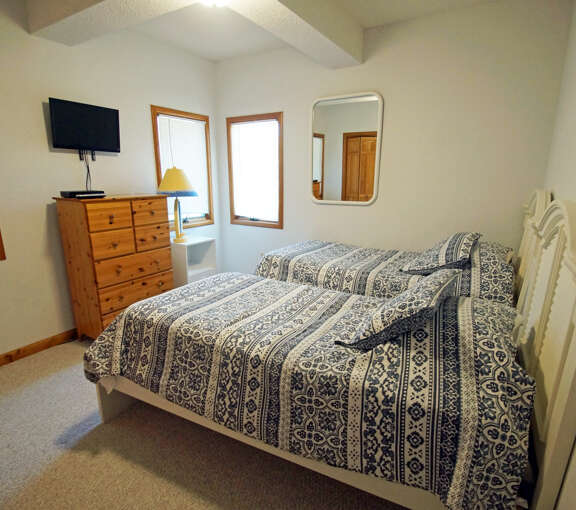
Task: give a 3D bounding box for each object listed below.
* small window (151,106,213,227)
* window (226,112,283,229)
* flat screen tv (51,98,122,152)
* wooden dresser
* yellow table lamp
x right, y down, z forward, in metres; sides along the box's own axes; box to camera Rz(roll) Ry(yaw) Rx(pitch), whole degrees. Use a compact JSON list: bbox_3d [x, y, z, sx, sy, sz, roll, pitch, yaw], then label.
[{"bbox_3d":[-1.013,-0.841,3.225,0.080,1.140,0.637,10,16,37],"label":"small window"},{"bbox_3d":[-0.355,-0.857,3.346,0.670,1.130,0.080,7,14,28],"label":"window"},{"bbox_3d":[-1.501,-0.956,2.409,0.060,0.325,0.520,7,14,27],"label":"flat screen tv"},{"bbox_3d":[-1.393,0.111,2.726,0.440,1.180,0.700,8,15,33],"label":"wooden dresser"},{"bbox_3d":[-1.037,-0.471,2.979,0.355,0.683,0.355,8,15,33],"label":"yellow table lamp"}]

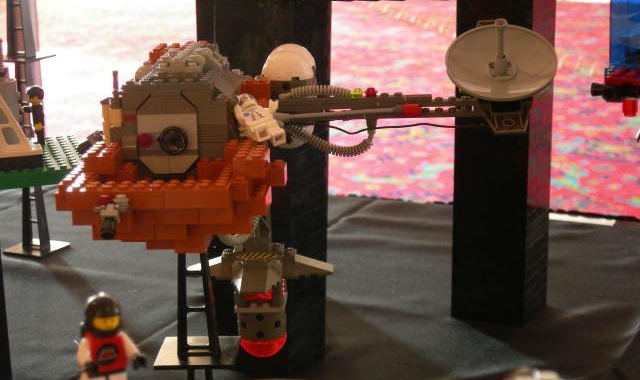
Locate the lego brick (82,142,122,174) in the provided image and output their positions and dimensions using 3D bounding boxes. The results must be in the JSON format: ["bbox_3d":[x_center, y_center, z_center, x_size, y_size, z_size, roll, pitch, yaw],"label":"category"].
[{"bbox_3d":[-0.114,-0.017,0.727,0.016,0.011,0.032,-1,13,3],"label":"lego brick"}]

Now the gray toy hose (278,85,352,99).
[{"bbox_3d":[-0.003,-0.057,0.789,0.041,0.008,0.007,-1,13,0],"label":"gray toy hose"}]

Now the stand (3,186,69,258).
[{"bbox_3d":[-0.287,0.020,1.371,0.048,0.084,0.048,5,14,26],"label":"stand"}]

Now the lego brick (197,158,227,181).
[{"bbox_3d":[-0.057,-0.012,0.741,0.016,0.011,0.013,-1,13,3],"label":"lego brick"}]

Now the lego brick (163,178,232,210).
[{"bbox_3d":[-0.061,0.002,0.679,0.032,0.011,0.016,-1,13,3],"label":"lego brick"}]

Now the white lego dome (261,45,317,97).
[{"bbox_3d":[-0.018,-0.072,0.812,0.032,0.029,0.032,-1,13,3],"label":"white lego dome"}]

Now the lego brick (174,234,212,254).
[{"bbox_3d":[-0.066,0.023,0.717,0.016,0.011,0.032,-1,13,3],"label":"lego brick"}]

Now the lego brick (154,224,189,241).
[{"bbox_3d":[-0.075,0.017,0.702,0.016,0.011,0.019,-1,13,3],"label":"lego brick"}]

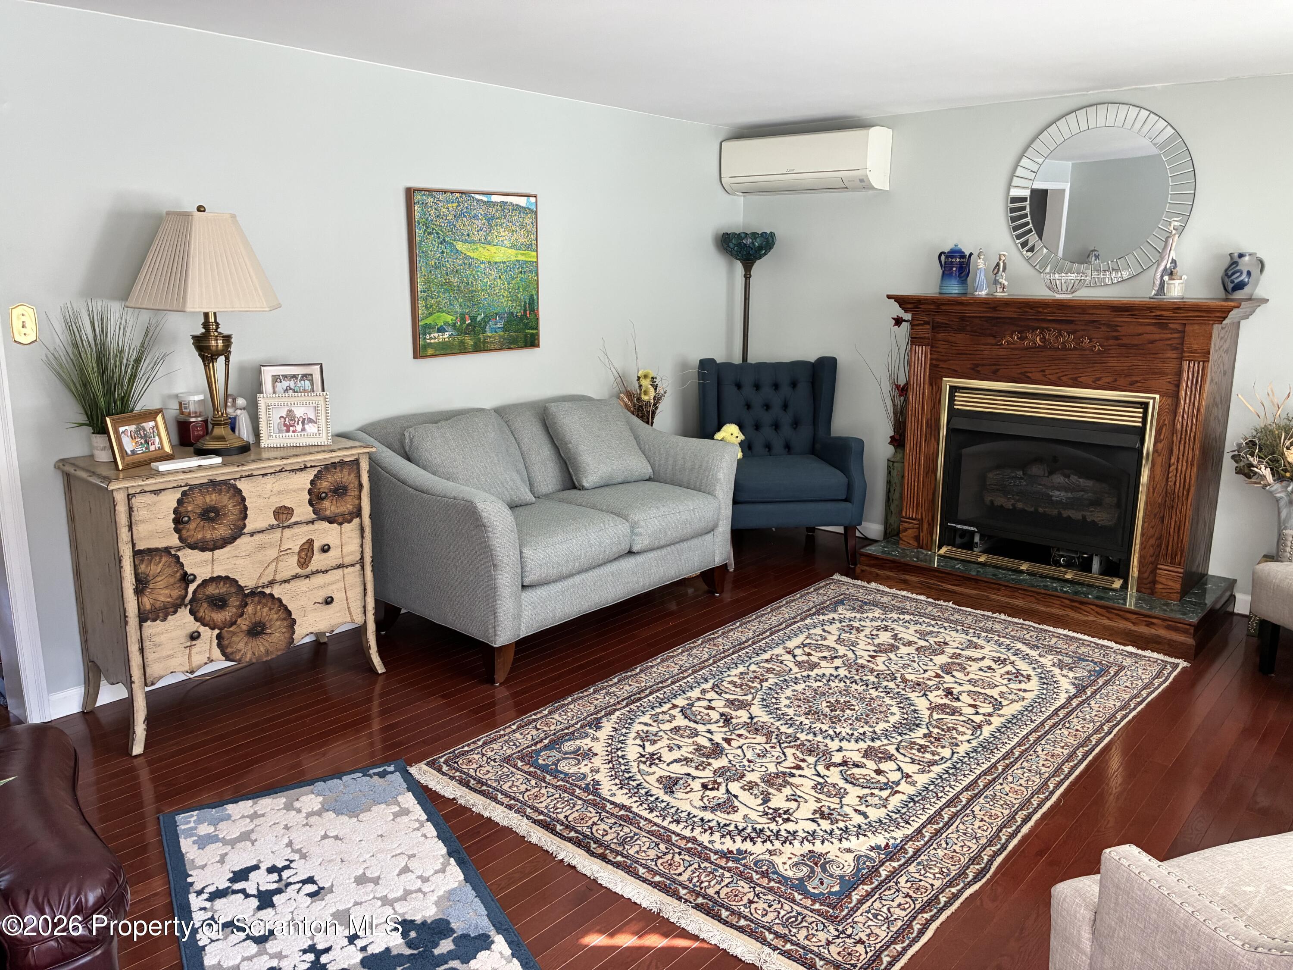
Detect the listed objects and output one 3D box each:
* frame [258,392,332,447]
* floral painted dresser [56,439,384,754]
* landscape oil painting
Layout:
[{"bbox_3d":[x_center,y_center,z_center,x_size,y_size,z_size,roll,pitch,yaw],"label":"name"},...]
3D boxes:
[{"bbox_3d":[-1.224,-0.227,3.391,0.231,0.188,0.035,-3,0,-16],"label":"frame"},{"bbox_3d":[-1.460,0.318,3.426,0.480,0.882,0.920,11,16,40],"label":"floral painted dresser"},{"bbox_3d":[-0.737,-0.926,4.256,0.042,0.689,0.679,11,16,40],"label":"landscape oil painting"}]

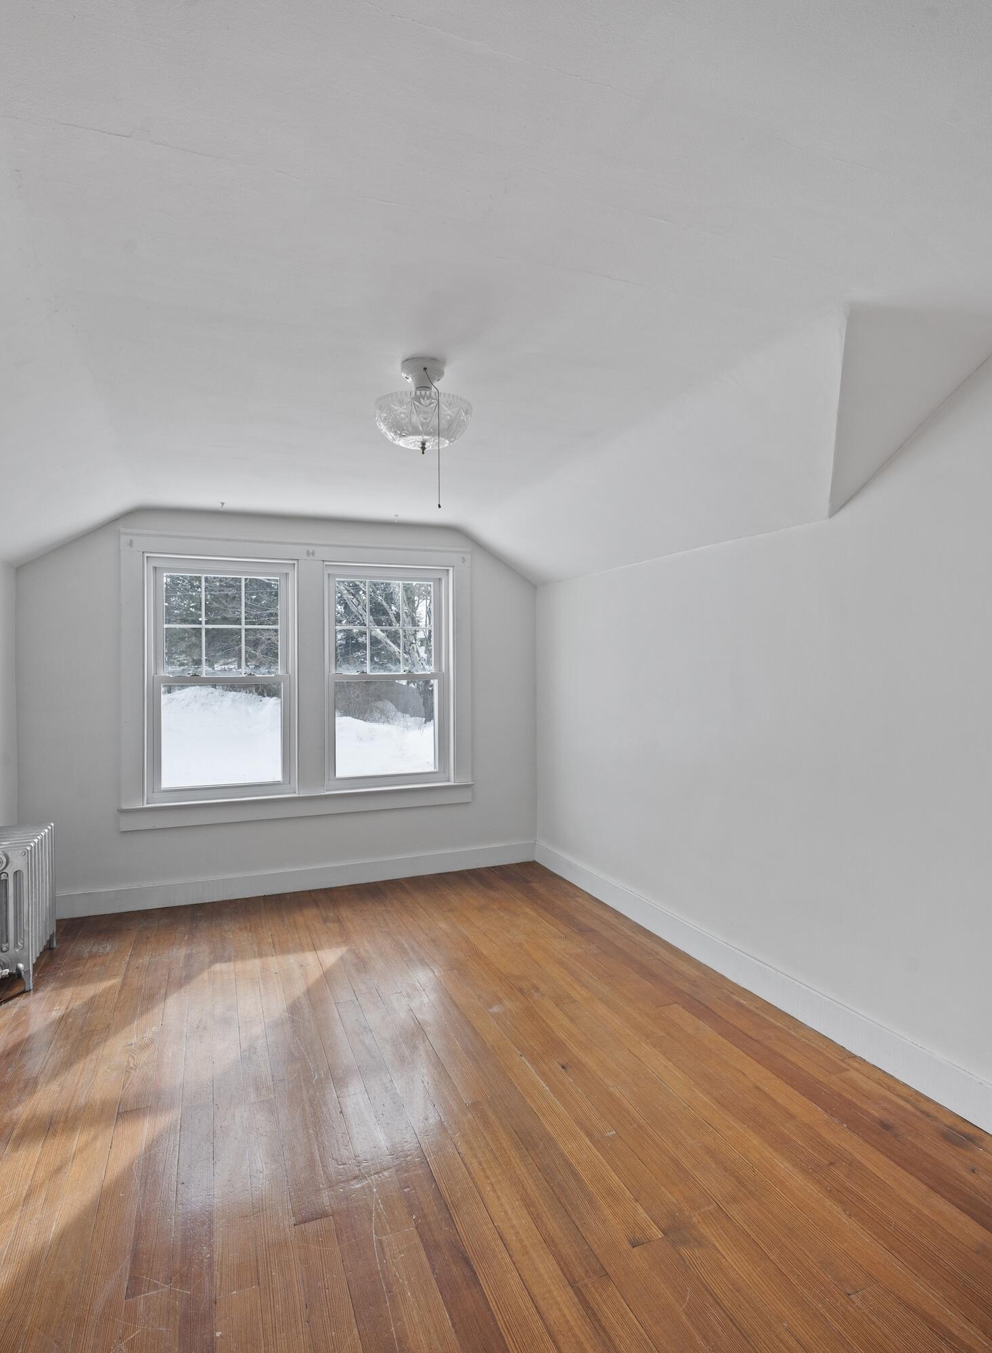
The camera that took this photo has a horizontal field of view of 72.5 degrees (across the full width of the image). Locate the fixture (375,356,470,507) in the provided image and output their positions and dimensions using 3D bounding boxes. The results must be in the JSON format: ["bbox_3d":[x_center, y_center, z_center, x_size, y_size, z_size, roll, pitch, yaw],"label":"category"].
[{"bbox_3d":[-0.203,-0.651,1.888,0.274,0.418,0.274,0,1,0],"label":"fixture"}]

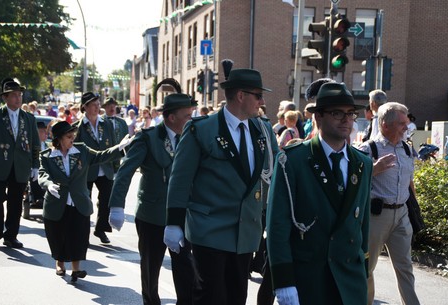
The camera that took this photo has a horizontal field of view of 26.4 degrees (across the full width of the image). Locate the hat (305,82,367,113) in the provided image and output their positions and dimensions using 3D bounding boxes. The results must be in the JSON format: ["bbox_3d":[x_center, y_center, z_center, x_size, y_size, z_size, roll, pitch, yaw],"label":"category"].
[{"bbox_3d":[0.536,-0.263,4.600,0.275,0.135,0.310,-5,2,-30],"label":"hat"}]

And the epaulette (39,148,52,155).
[{"bbox_3d":[-1.754,-0.010,9.400,0.130,0.030,0.060,-15,4,-14],"label":"epaulette"}]

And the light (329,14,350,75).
[{"bbox_3d":[1.714,-1.625,14.200,0.290,0.860,0.370,1,2,-16],"label":"light"}]

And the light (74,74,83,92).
[{"bbox_3d":[-6.450,-3.065,42.500,0.300,0.840,0.360,1,2,-6],"label":"light"}]

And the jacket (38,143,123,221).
[{"bbox_3d":[-1.410,0.285,9.400,0.800,0.740,0.420,1,3,-13],"label":"jacket"}]

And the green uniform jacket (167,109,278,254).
[{"bbox_3d":[-0.003,0.164,5.500,0.620,0.800,0.380,-1,4,-37],"label":"green uniform jacket"}]

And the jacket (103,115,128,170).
[{"bbox_3d":[-1.515,-0.116,13.000,0.500,0.740,0.320,1,3,-12],"label":"jacket"}]

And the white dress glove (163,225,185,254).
[{"bbox_3d":[-0.300,0.514,5.680,0.120,0.190,0.090,1,2,-11],"label":"white dress glove"}]

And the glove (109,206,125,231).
[{"bbox_3d":[-0.798,0.486,7.100,0.115,0.185,0.090,1,2,-9],"label":"glove"}]

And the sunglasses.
[{"bbox_3d":[0.168,-0.341,5.740,0.150,0.045,0.145,11,2,21],"label":"sunglasses"}]

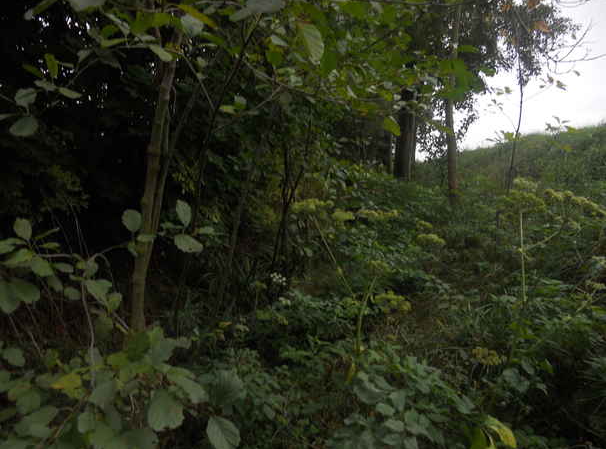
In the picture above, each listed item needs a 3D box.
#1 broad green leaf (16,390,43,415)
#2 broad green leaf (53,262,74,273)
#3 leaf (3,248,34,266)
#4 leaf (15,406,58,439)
[{"bbox_3d":[-0.607,0.395,1.050,0.056,0.052,0.040,-2,5,-31],"label":"broad green leaf"},{"bbox_3d":[-0.709,0.127,1.400,0.063,0.032,0.040,-2,4,-27],"label":"broad green leaf"},{"bbox_3d":[-0.752,0.085,1.250,0.082,0.043,0.050,-2,5,-31],"label":"leaf"},{"bbox_3d":[-0.535,0.398,0.950,0.086,0.061,0.050,-2,5,-30],"label":"leaf"}]

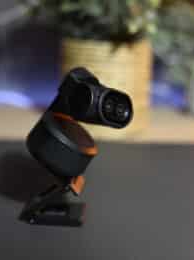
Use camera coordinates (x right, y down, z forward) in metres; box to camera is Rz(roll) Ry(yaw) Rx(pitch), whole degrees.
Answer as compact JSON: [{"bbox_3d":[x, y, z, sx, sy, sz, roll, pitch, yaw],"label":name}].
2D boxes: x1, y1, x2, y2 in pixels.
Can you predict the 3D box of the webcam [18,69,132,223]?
[{"bbox_3d":[-0.022,0.010,0.411,0.074,0.109,0.065,11,17,36],"label":"webcam"}]

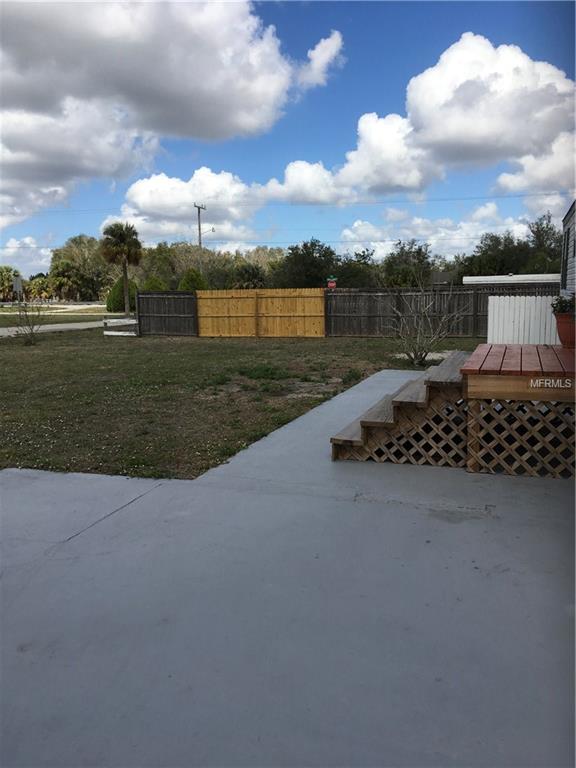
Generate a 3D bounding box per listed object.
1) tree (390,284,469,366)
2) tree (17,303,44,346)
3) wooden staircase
[{"bbox_3d":[2.859,-1.192,13.000,1.600,1.581,1.550,1,8,12],"label":"tree"},{"bbox_3d":[-8.805,-2.043,22.000,0.950,1.473,0.950,-4,9,-21],"label":"tree"},{"bbox_3d":[1.254,0.143,6.256,1.056,0.680,2.440,2,8,19],"label":"wooden staircase"}]

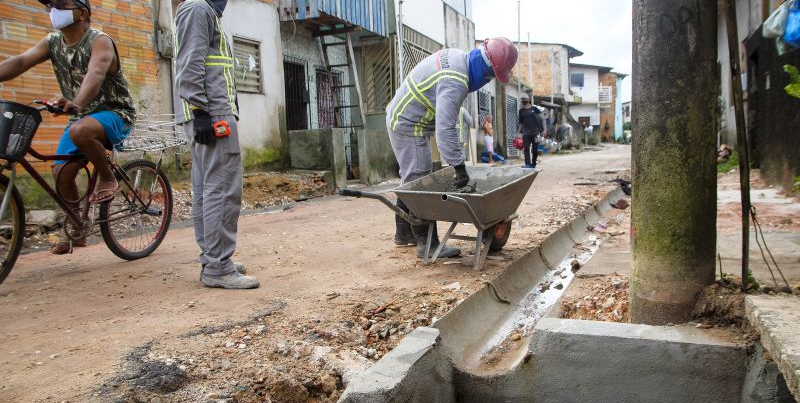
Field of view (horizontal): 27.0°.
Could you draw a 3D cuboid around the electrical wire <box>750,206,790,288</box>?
[{"bbox_3d":[1.744,0.211,7.800,0.190,0.400,0.100,0,2,17],"label":"electrical wire"}]

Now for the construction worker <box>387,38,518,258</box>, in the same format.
[{"bbox_3d":[0.343,-0.353,10.900,0.850,1.430,0.600,-1,2,-15],"label":"construction worker"}]

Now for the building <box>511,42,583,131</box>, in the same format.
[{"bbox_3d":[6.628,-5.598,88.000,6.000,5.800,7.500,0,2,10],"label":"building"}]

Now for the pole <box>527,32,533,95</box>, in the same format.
[{"bbox_3d":[5.524,-4.516,70.000,0.100,5.100,0.100,-1,2,0],"label":"pole"}]

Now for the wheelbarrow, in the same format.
[{"bbox_3d":[0.256,0.102,10.050,0.650,0.570,1.450,1,3,33],"label":"wheelbarrow"}]

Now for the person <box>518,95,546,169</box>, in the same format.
[{"bbox_3d":[3.086,-1.618,38.800,0.620,1.710,0.450,0,2,6],"label":"person"}]

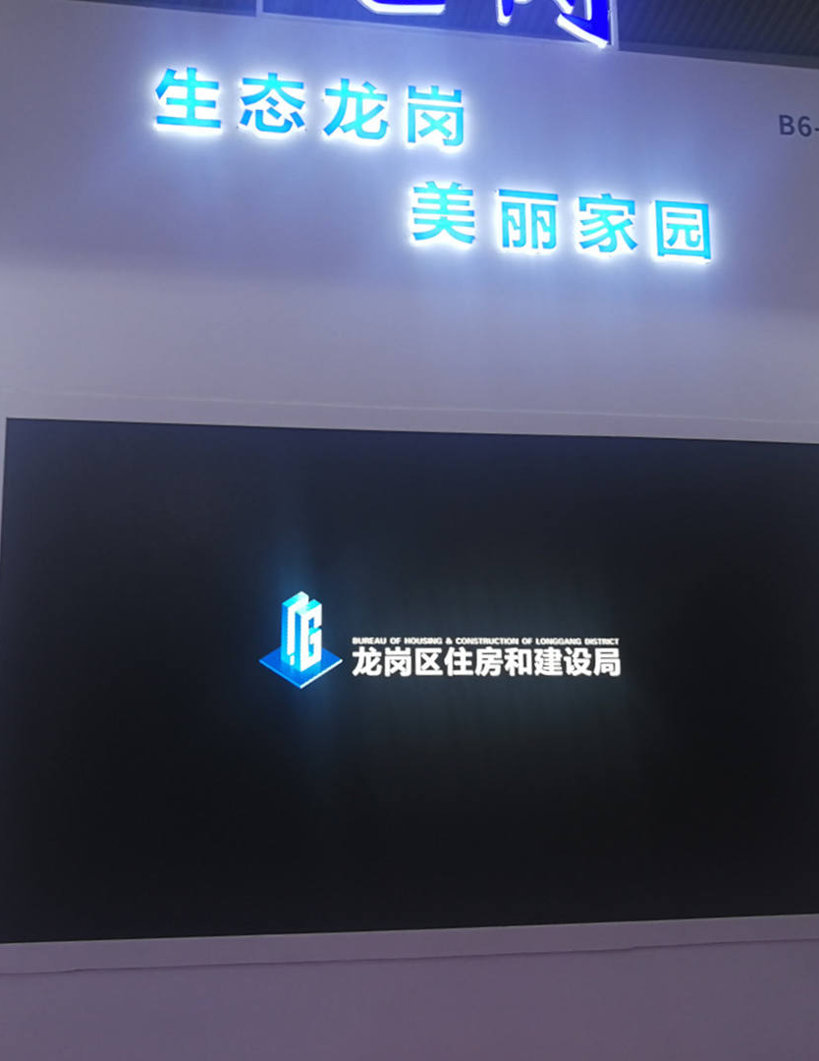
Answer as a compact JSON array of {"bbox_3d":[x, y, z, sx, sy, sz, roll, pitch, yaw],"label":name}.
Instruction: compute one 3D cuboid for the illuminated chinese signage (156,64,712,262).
[{"bbox_3d":[0.129,-1.400,4.188,2.154,0.639,0.060,1,-8,-9],"label":"illuminated chinese signage"}]

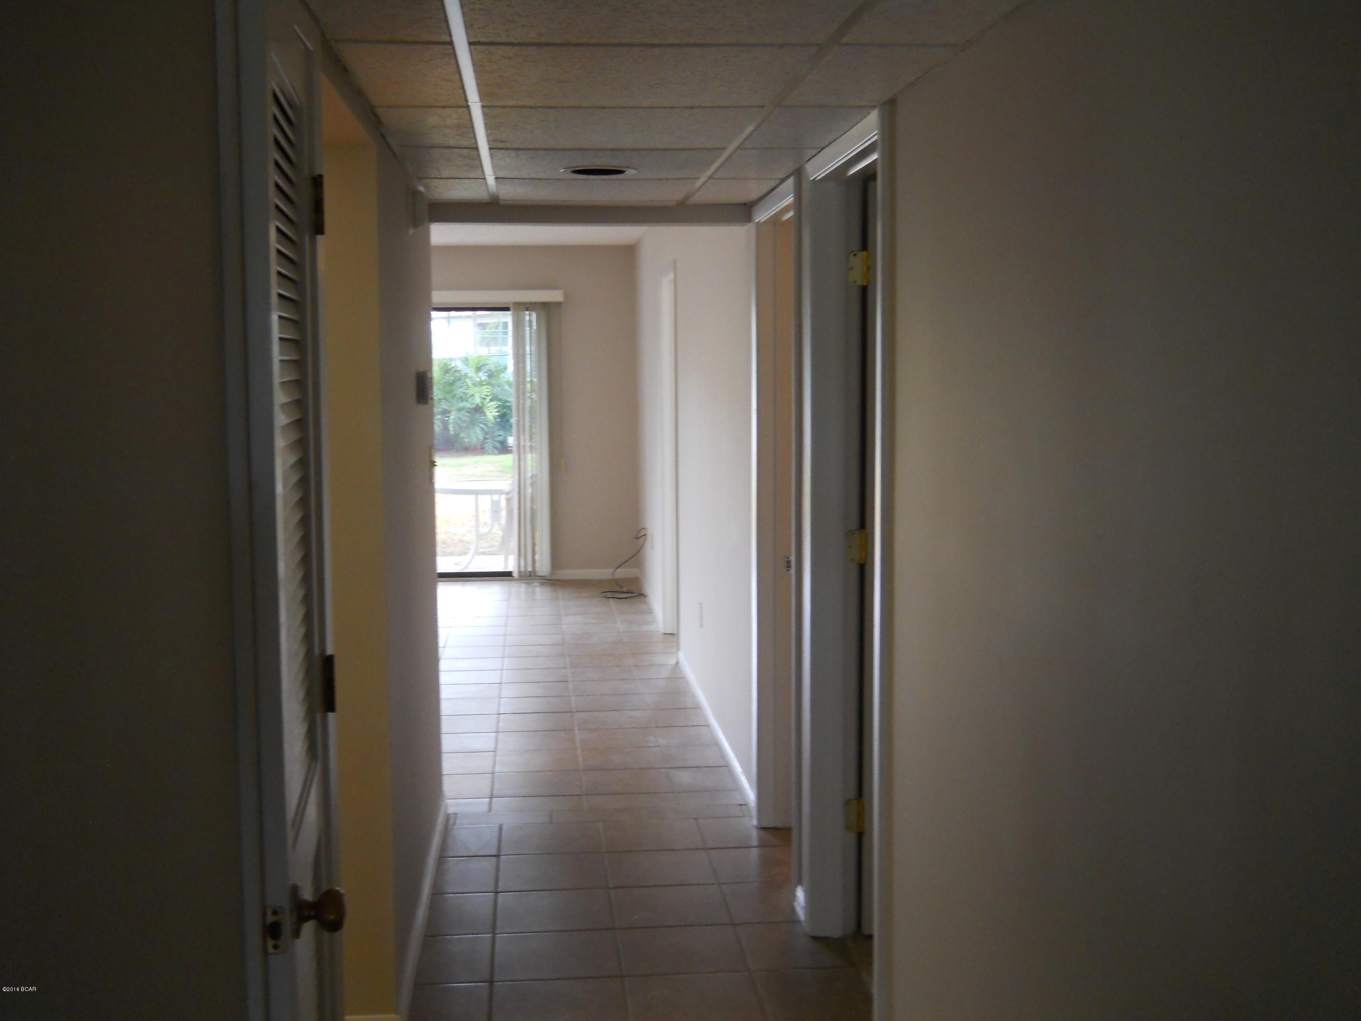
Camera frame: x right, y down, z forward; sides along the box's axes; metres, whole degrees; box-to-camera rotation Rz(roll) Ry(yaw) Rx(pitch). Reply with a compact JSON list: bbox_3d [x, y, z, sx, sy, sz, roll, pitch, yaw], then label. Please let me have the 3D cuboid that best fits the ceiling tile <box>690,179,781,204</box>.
[{"bbox_3d":[0.153,-1.019,4.633,0.224,0.018,0.610,-1,6,-6],"label":"ceiling tile"}]

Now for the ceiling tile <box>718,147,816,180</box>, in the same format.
[{"bbox_3d":[0.224,-0.960,4.000,0.217,0.020,0.584,-1,6,-6],"label":"ceiling tile"}]

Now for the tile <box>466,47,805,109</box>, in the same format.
[{"bbox_3d":[-0.090,-0.839,2.795,0.604,0.020,0.584,-1,6,-6],"label":"tile"}]

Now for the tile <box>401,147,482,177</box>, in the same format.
[{"bbox_3d":[-0.640,-0.944,3.939,0.215,0.018,0.608,-1,6,-6],"label":"tile"}]

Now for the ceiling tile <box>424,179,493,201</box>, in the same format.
[{"bbox_3d":[-0.701,-1.002,4.532,0.215,0.018,0.591,-1,6,-6],"label":"ceiling tile"}]

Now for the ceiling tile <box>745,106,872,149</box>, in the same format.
[{"bbox_3d":[0.279,-0.900,3.418,0.224,0.018,0.610,-1,6,-6],"label":"ceiling tile"}]

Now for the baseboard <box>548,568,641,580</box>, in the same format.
[{"bbox_3d":[-0.633,0.468,10.647,0.667,0.074,0.013,-1,6,-6],"label":"baseboard"}]

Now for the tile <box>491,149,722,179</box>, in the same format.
[{"bbox_3d":[-0.210,-0.954,3.972,0.604,0.020,0.584,-1,6,-6],"label":"tile"}]

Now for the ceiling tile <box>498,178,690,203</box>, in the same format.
[{"bbox_3d":[-0.271,-1.013,4.577,0.604,0.020,0.617,-1,6,-6],"label":"ceiling tile"}]

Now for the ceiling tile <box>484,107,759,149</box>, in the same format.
[{"bbox_3d":[-0.150,-0.897,3.384,0.604,0.020,0.584,-1,6,-6],"label":"ceiling tile"}]

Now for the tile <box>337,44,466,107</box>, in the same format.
[{"bbox_3d":[-0.516,-0.835,2.783,0.199,0.020,0.584,-1,6,-6],"label":"tile"}]

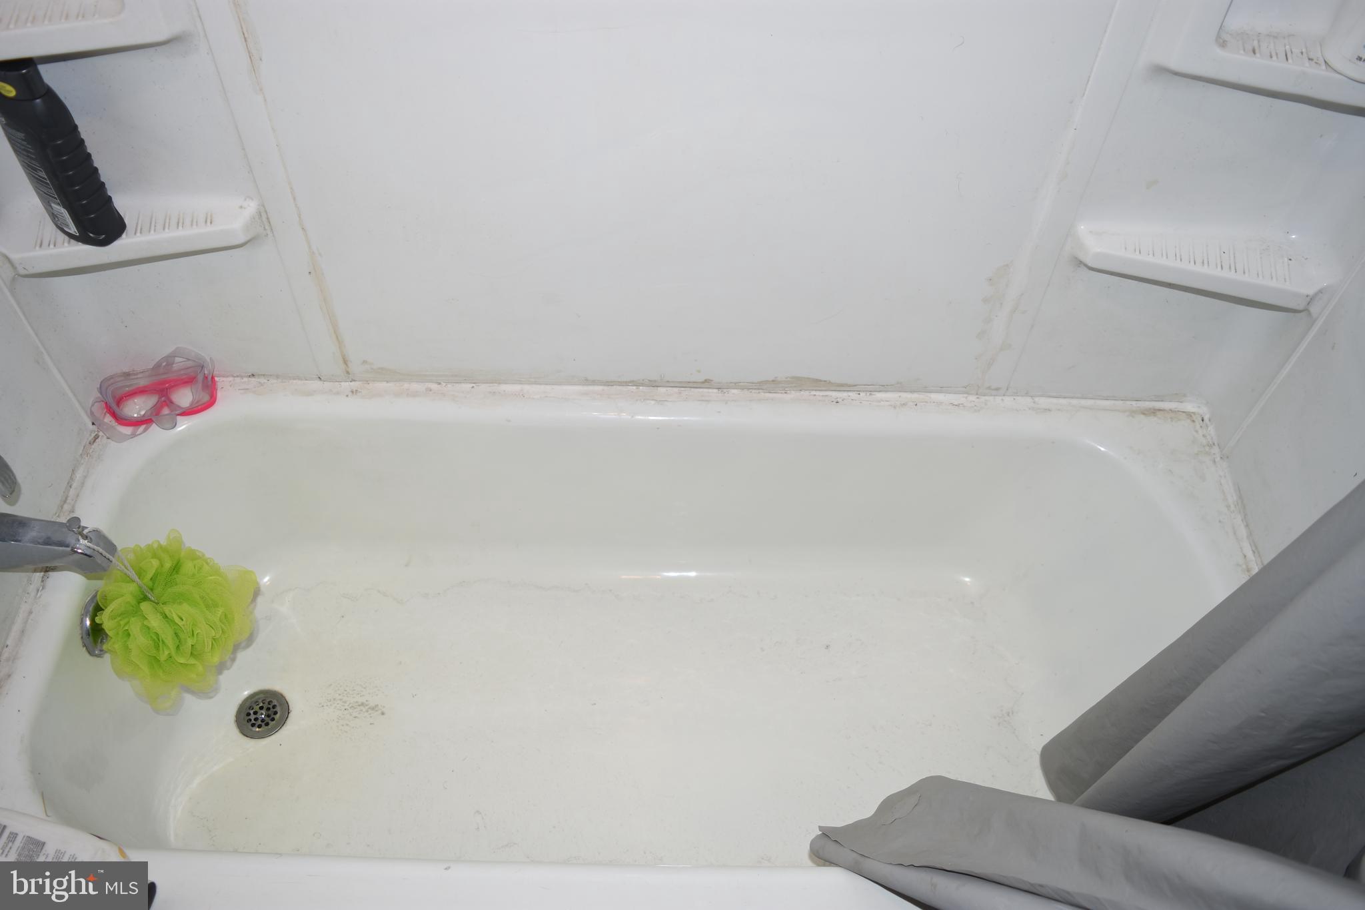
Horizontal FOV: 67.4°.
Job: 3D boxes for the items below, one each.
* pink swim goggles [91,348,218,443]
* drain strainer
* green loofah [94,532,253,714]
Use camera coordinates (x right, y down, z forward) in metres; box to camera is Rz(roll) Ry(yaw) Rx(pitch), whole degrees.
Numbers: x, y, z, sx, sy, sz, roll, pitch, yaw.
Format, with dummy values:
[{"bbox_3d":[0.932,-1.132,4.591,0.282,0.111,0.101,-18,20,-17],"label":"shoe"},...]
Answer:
[{"bbox_3d":[-0.704,-0.081,1.359,0.150,0.058,0.100,-11,52,-11],"label":"pink swim goggles"},{"bbox_3d":[-0.585,0.362,1.427,0.073,0.010,0.073,2,50,-1],"label":"drain strainer"},{"bbox_3d":[-0.610,0.202,1.237,0.170,0.180,0.185,2,50,-1],"label":"green loofah"}]

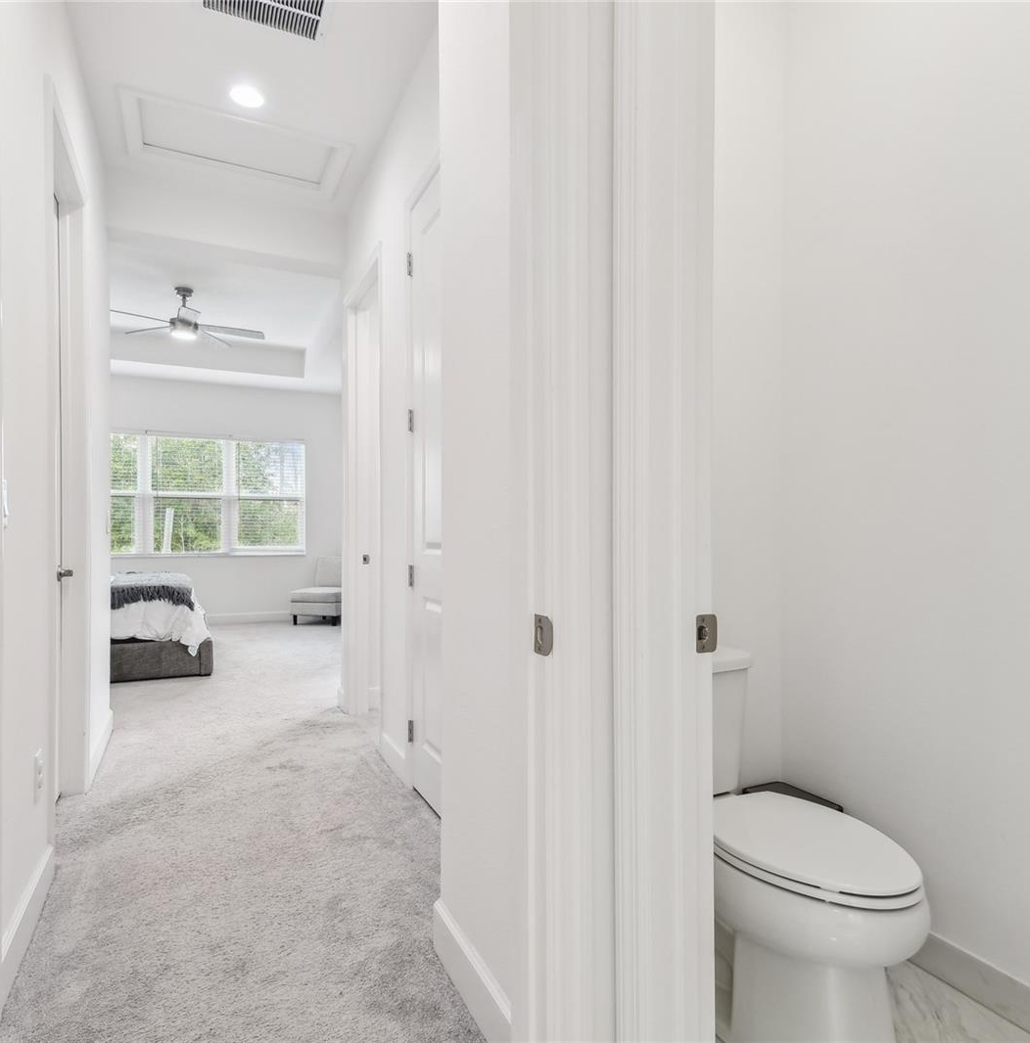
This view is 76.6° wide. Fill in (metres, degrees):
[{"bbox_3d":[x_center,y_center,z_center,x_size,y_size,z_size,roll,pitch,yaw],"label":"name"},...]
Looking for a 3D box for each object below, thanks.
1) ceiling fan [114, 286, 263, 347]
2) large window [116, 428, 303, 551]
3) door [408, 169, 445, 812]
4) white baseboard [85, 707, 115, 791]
[{"bbox_3d":[-2.639,-1.670,5.211,1.280,0.370,1.280,0,0,-27],"label":"ceiling fan"},{"bbox_3d":[-3.502,-0.269,7.054,2.377,1.330,0.110,0,0,-27],"label":"large window"},{"bbox_3d":[-0.255,-0.096,2.463,0.040,2.439,0.725,0,0,-27],"label":"door"},{"bbox_3d":[-2.009,1.081,3.160,0.016,0.118,0.890,0,0,-27],"label":"white baseboard"}]

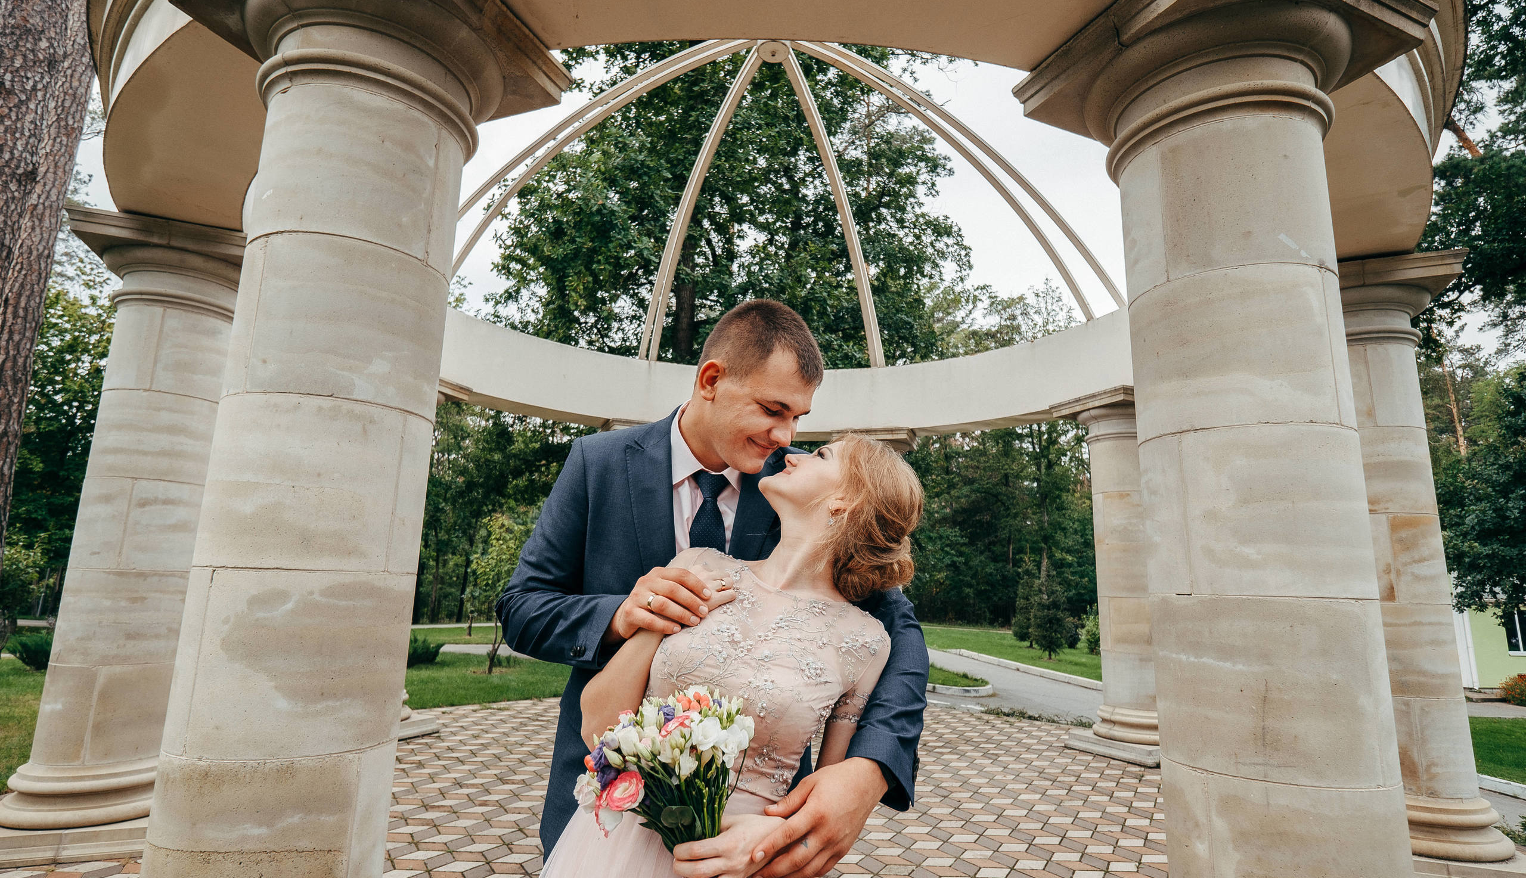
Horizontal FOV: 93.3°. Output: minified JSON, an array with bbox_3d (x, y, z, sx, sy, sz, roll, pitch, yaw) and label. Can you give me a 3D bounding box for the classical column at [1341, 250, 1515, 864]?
[{"bbox_3d":[3.433,0.664,4.037,0.909,3.165,0.909,-3,-12,21],"label":"classical column"}]

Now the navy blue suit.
[{"bbox_3d":[-0.085,0.733,1.000,0.610,1.520,0.440,3,-11,-7],"label":"navy blue suit"}]

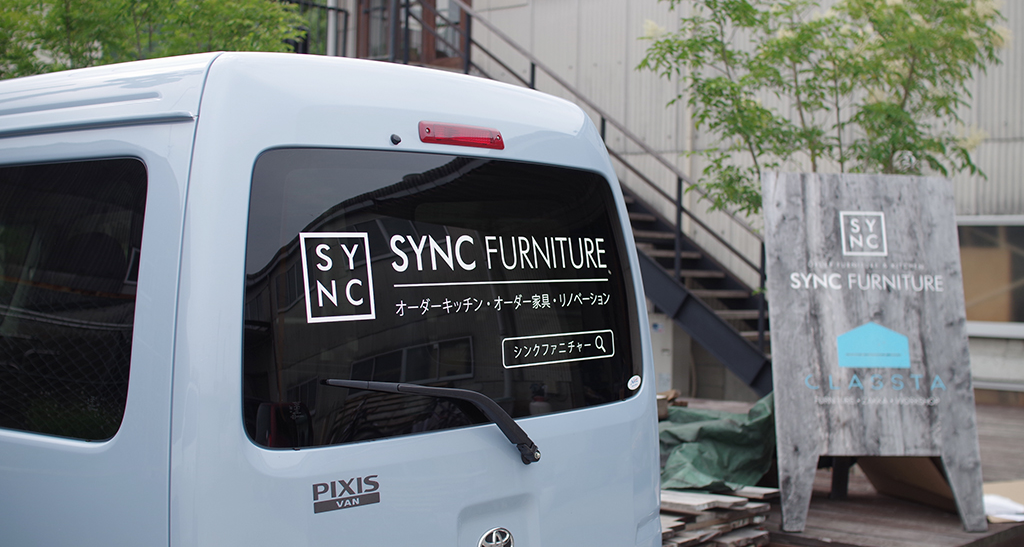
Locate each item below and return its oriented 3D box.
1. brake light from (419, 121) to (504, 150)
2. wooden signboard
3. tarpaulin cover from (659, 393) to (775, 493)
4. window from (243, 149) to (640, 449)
[{"bbox_3d":[-0.101,-0.275,2.563,0.035,0.045,0.252,-14,-9,38],"label":"brake light"},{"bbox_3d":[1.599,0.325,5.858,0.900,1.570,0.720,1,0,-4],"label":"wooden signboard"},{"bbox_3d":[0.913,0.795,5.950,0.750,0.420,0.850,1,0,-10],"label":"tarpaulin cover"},{"bbox_3d":[-0.063,0.026,2.586,0.080,0.541,1.220,-7,-4,39],"label":"window"}]

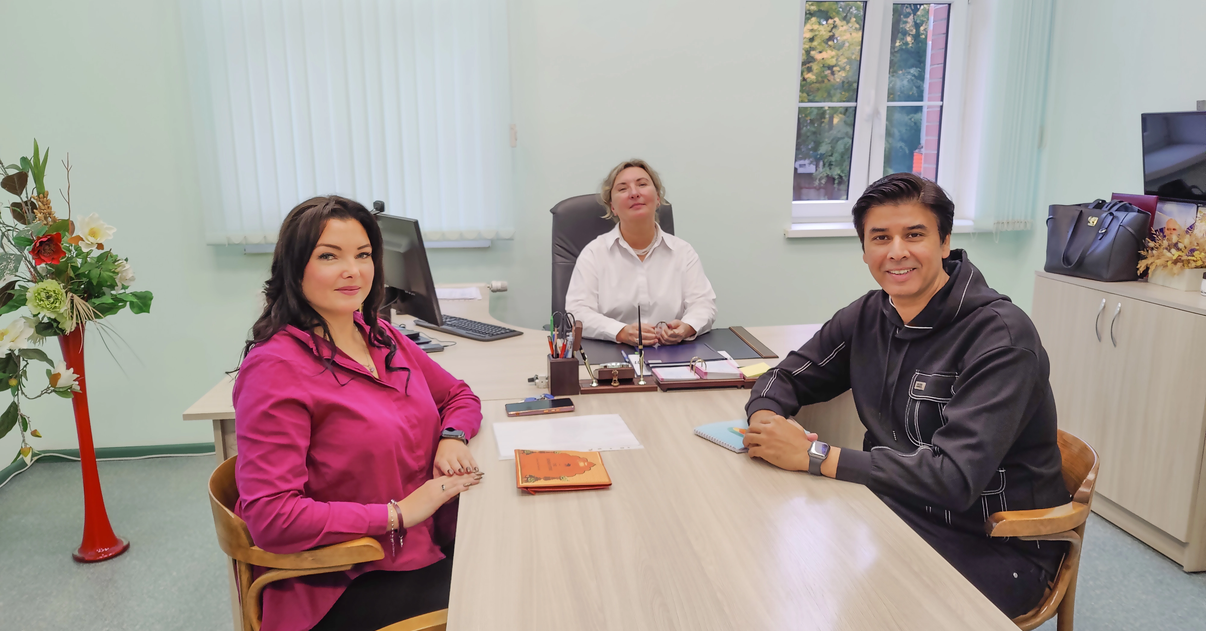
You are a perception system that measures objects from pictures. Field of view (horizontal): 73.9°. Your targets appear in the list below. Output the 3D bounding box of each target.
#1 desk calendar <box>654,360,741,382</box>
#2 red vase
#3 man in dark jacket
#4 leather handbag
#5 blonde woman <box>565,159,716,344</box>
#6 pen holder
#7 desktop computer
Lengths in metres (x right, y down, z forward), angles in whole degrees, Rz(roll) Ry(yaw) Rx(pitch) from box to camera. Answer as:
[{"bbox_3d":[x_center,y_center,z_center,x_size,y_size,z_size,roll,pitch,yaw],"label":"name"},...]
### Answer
[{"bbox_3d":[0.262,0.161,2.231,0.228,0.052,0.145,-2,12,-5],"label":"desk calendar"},{"bbox_3d":[-1.808,0.434,2.793,0.175,0.840,0.175,-2,12,-7],"label":"red vase"},{"bbox_3d":[0.637,0.367,1.766,0.750,1.335,0.640,-8,14,-29],"label":"man in dark jacket"},{"bbox_3d":[1.974,-0.301,3.205,0.170,0.285,0.330,-4,12,-16],"label":"leather handbag"},{"bbox_3d":[0.146,0.110,2.988,0.560,1.345,0.660,-2,12,-4],"label":"blonde woman"},{"bbox_3d":[-0.107,0.157,2.169,0.079,0.098,0.076,-2,12,-4],"label":"pen holder"},{"bbox_3d":[-0.572,-0.139,2.719,0.420,0.465,0.550,-10,15,-38],"label":"desktop computer"}]

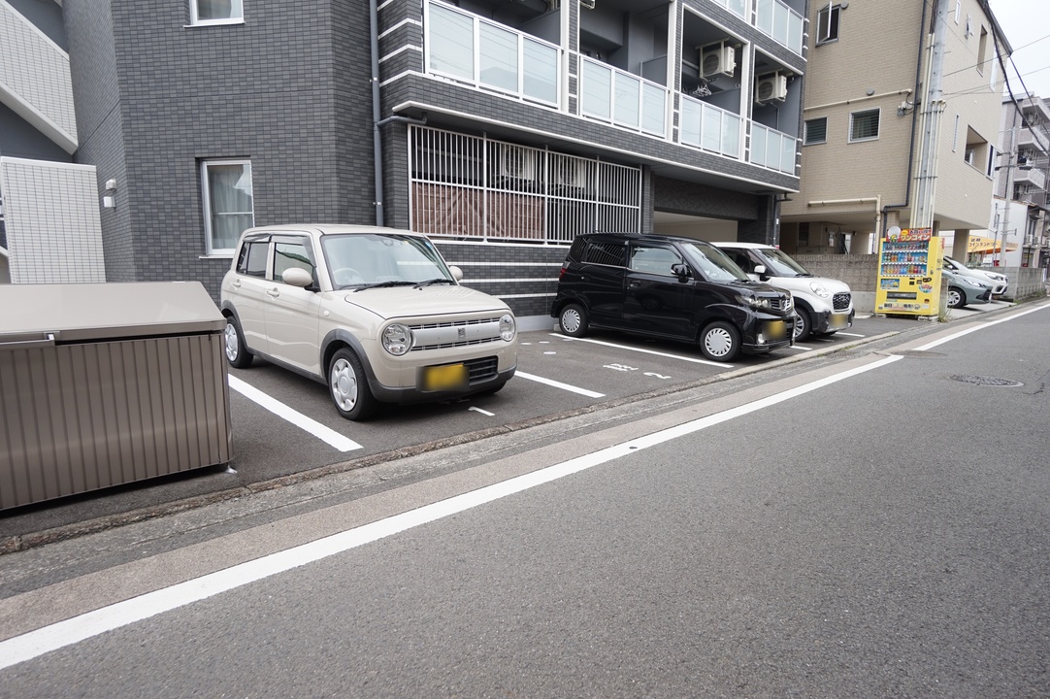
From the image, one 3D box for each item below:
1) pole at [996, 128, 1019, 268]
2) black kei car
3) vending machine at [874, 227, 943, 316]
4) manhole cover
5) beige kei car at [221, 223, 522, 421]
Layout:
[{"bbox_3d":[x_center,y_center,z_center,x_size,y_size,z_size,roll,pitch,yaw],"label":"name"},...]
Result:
[{"bbox_3d":[25.454,-7.250,29.152,0.360,8.600,0.360,-7,10,-41],"label":"pole"},{"bbox_3d":[2.206,-0.879,8.285,3.395,1.630,1.490,11,15,42],"label":"black kei car"},{"bbox_3d":[9.454,-1.897,13.591,0.730,2.086,1.150,-7,11,-43],"label":"vending machine"},{"bbox_3d":[5.203,0.367,6.268,0.660,0.040,0.660,-7,10,-41],"label":"manhole cover"},{"bbox_3d":[-1.657,-0.436,5.393,3.395,1.525,1.490,11,14,43],"label":"beige kei car"}]

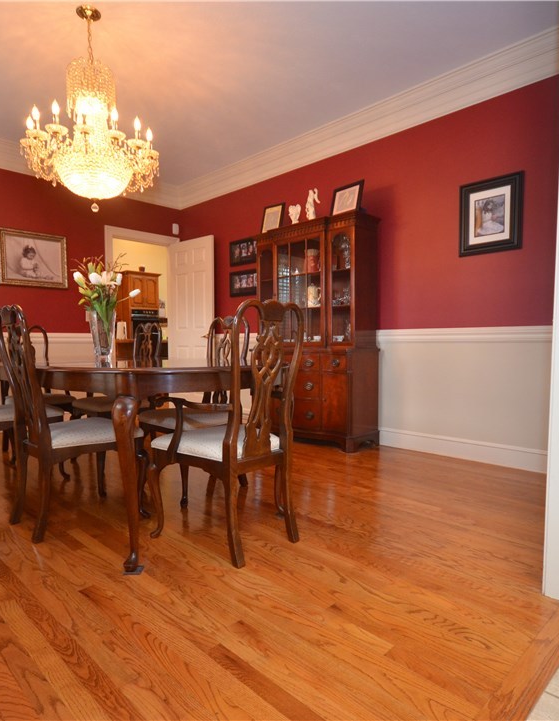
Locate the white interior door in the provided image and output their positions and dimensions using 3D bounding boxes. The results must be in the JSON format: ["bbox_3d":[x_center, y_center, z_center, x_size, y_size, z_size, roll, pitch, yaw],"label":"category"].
[{"bbox_3d":[-1.039,-0.379,5.317,0.764,2.040,0.042,2,3,38],"label":"white interior door"}]

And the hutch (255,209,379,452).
[{"bbox_3d":[0.275,-0.237,3.985,0.422,1.859,1.176,-3,3,-44],"label":"hutch"}]

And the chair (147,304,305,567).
[{"bbox_3d":[-0.221,0.265,2.003,0.568,1.030,0.603,2,3,43],"label":"chair"}]

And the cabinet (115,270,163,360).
[{"bbox_3d":[-2.974,-0.657,9.410,0.690,2.230,0.650,-3,4,-44],"label":"cabinet"}]

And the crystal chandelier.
[{"bbox_3d":[-1.102,-1.441,2.654,0.764,1.136,0.764,-3,3,-44],"label":"crystal chandelier"}]

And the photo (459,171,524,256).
[{"bbox_3d":[1.439,-0.988,3.102,0.035,0.502,0.415,-3,3,-44],"label":"photo"}]

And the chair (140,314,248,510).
[{"bbox_3d":[-0.480,0.241,2.702,0.570,1.020,0.510,-3,4,-45],"label":"chair"}]

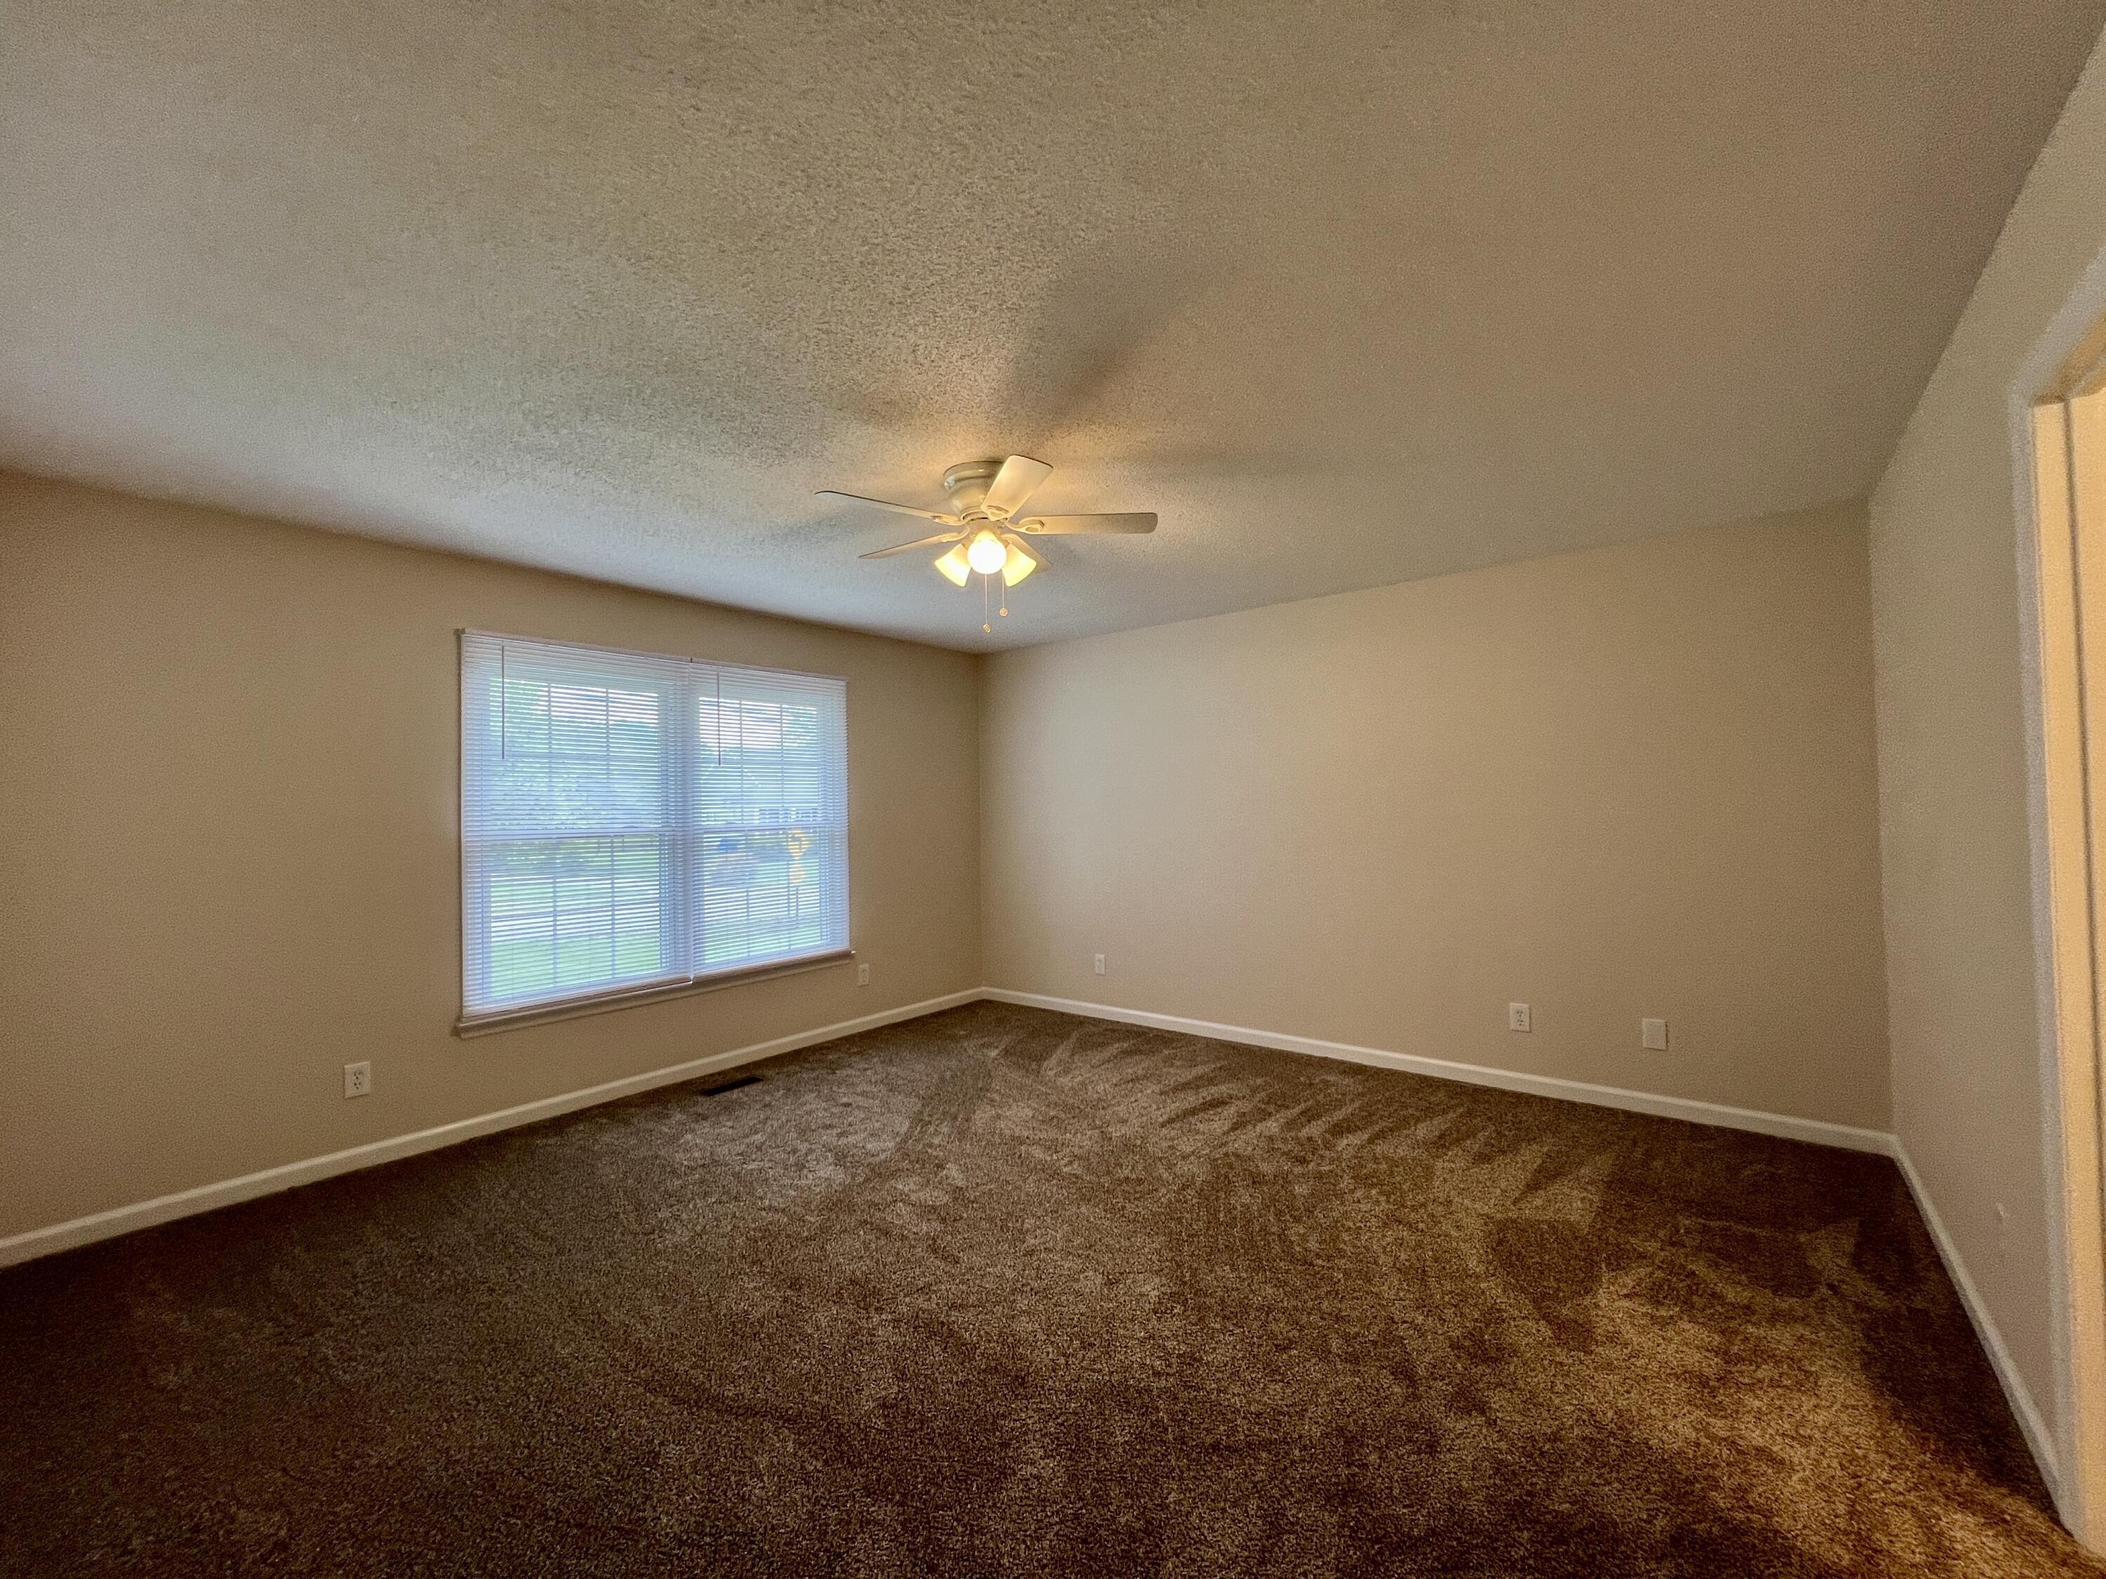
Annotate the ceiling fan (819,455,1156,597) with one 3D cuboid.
[{"bbox_3d":[-0.221,-0.810,2.530,1.080,0.390,1.070,-1,-2,-19],"label":"ceiling fan"}]

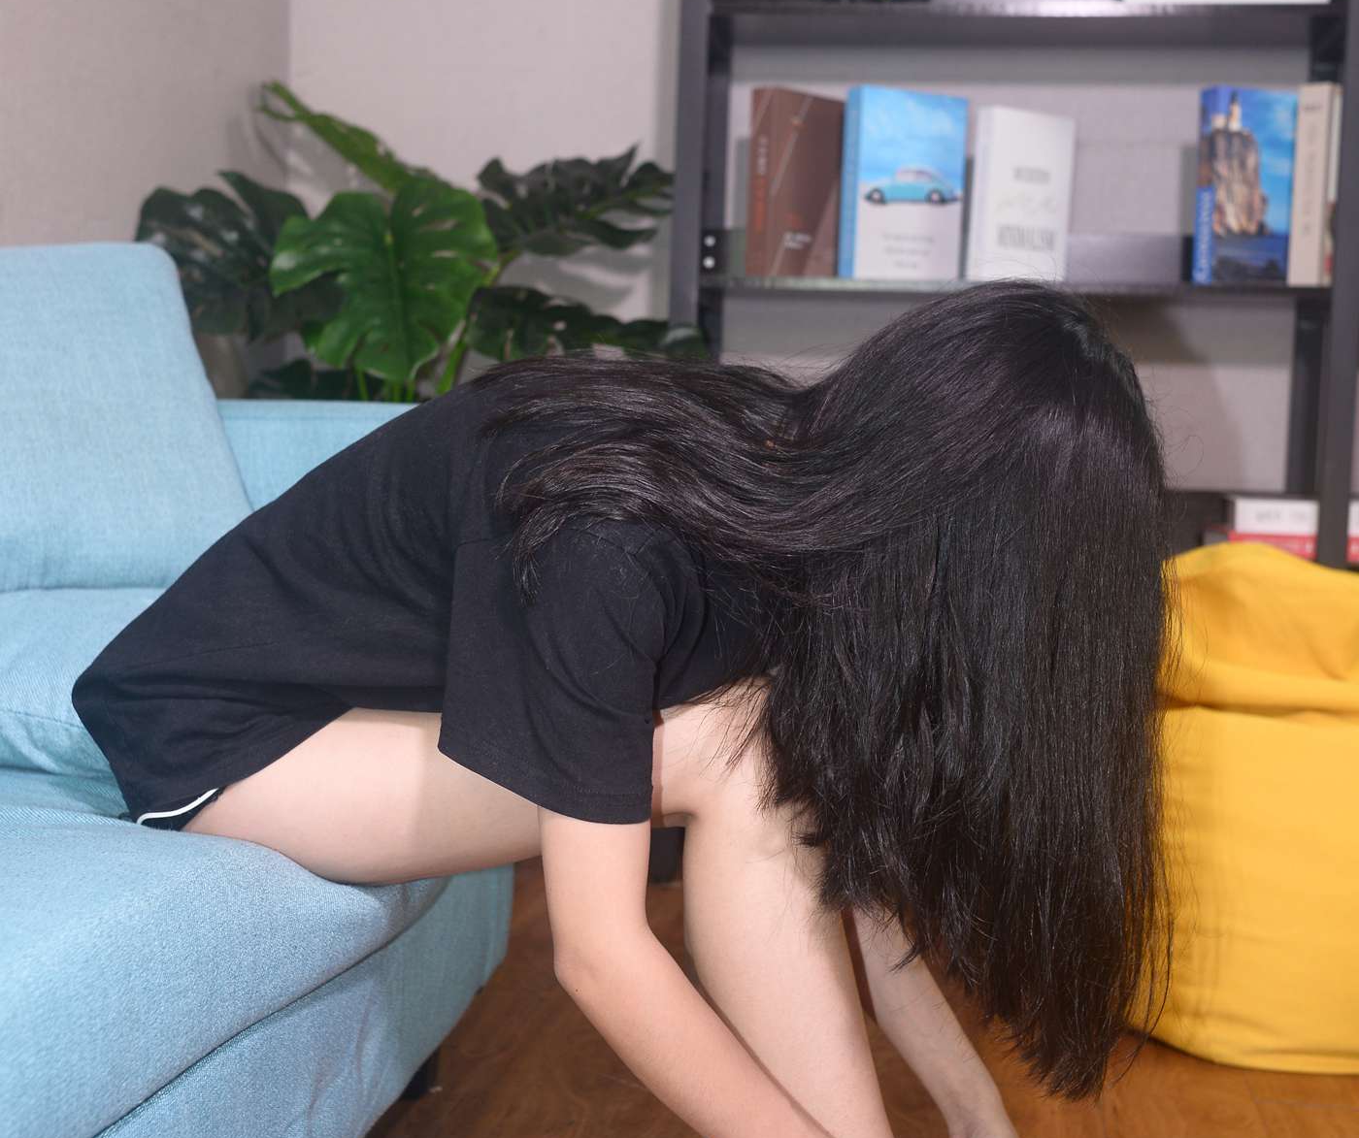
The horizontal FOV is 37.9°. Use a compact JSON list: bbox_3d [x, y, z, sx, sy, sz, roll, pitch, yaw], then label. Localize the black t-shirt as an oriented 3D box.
[{"bbox_3d":[-0.169,0.039,1.480,0.550,0.350,0.450,-20,0,10],"label":"black t-shirt"}]

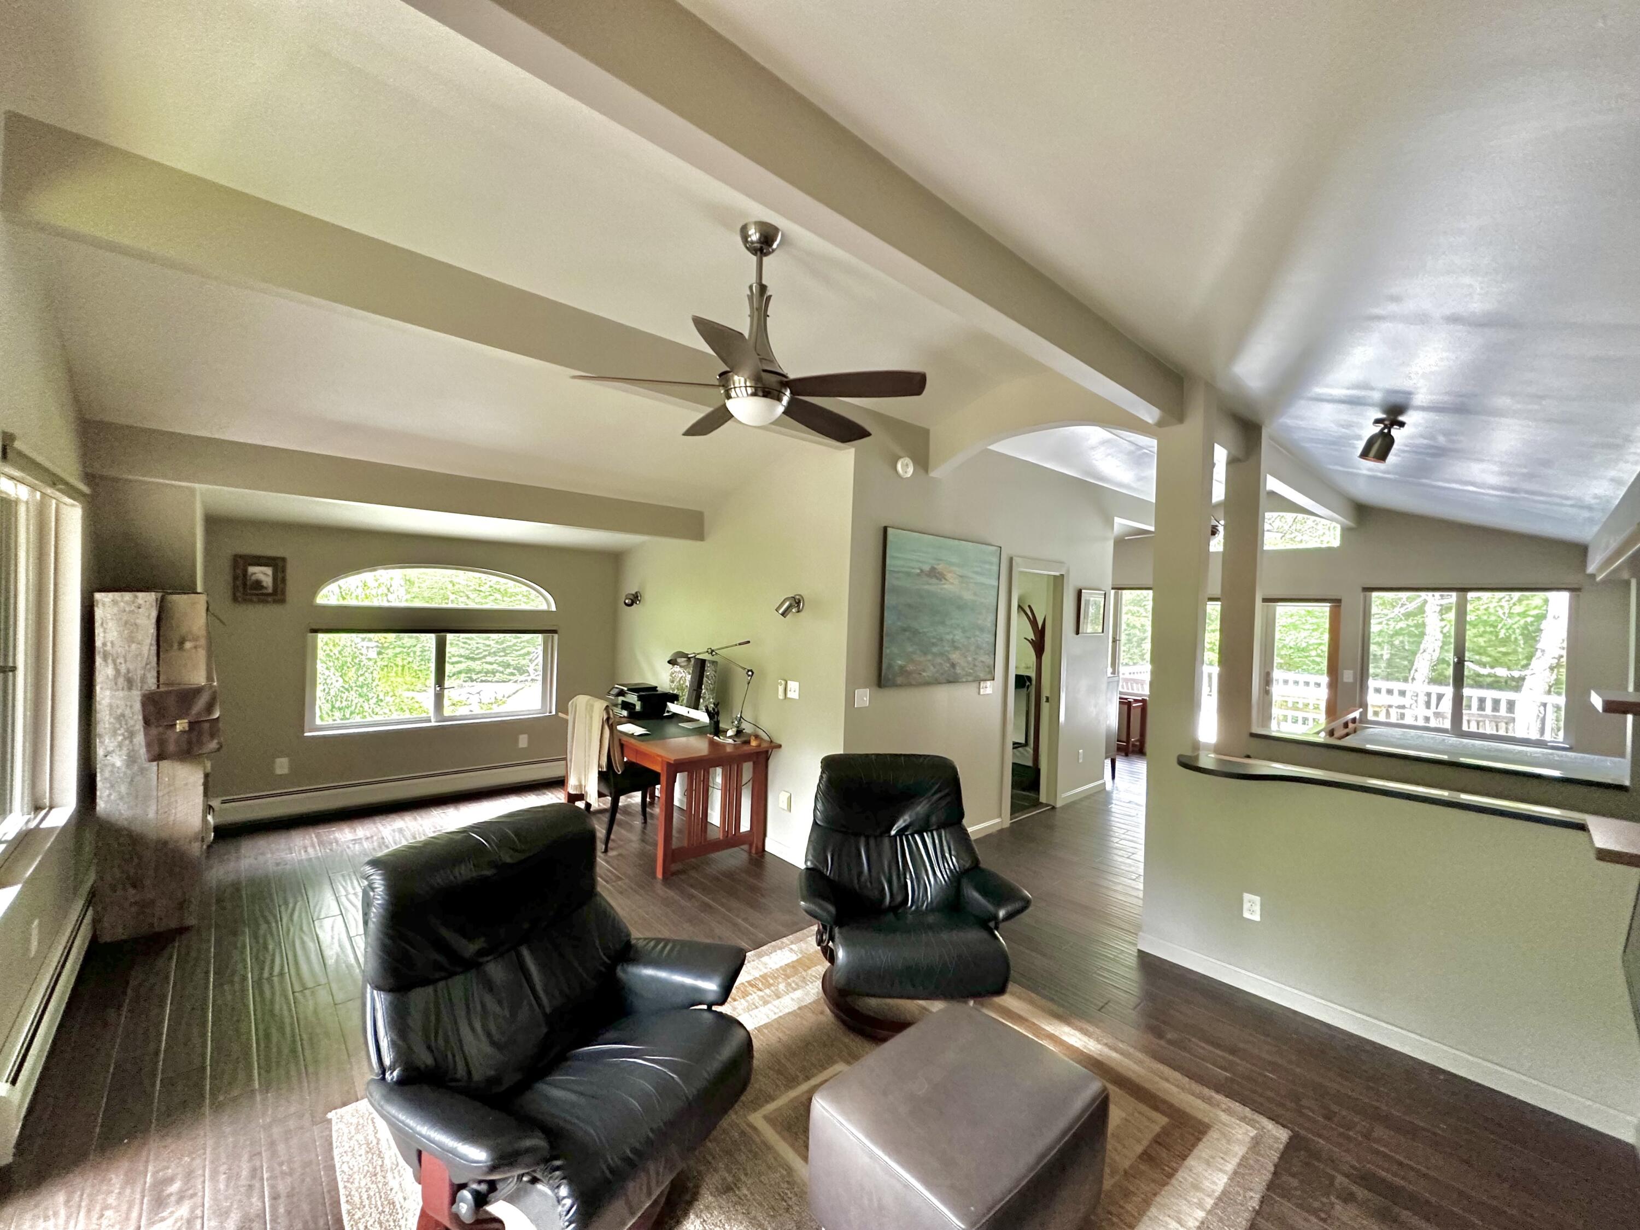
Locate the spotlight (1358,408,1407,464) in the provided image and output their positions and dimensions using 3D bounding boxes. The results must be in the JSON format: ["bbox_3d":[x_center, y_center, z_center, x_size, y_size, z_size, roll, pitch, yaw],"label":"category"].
[{"bbox_3d":[2.587,-0.798,3.055,0.120,0.202,0.158,2,0,-42],"label":"spotlight"}]

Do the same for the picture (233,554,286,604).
[{"bbox_3d":[-3.819,-0.243,4.534,0.278,0.318,0.032,2,0,-42],"label":"picture"}]

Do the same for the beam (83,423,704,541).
[{"bbox_3d":[-2.172,-0.731,4.171,3.260,0.235,0.170,2,0,-42],"label":"beam"}]

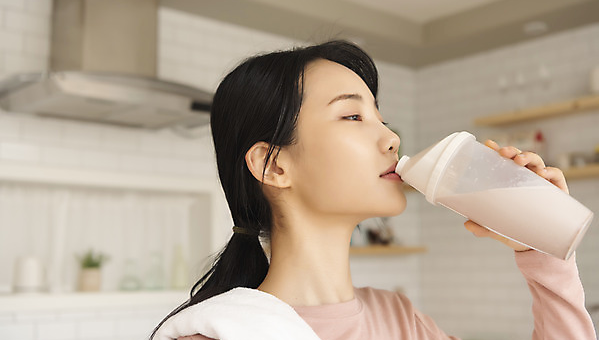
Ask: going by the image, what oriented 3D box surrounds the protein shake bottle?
[{"bbox_3d":[0.220,0.025,0.932,0.228,0.095,0.095,30,8,26],"label":"protein shake bottle"}]

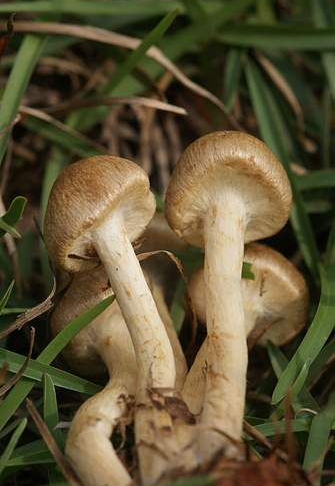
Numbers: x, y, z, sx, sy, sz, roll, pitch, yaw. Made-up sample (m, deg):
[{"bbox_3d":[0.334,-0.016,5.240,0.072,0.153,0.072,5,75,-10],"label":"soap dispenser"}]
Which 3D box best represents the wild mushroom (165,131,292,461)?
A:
[{"bbox_3d":[0.019,0.016,0.650,0.039,0.103,0.040,2,-9,0],"label":"wild mushroom"}]

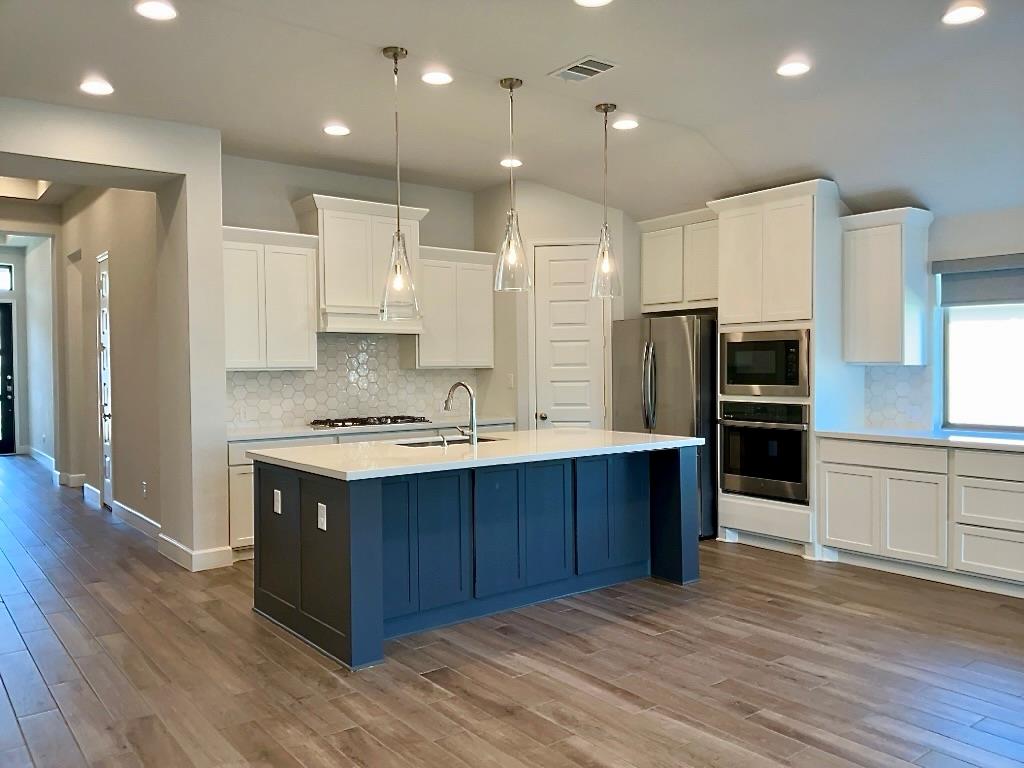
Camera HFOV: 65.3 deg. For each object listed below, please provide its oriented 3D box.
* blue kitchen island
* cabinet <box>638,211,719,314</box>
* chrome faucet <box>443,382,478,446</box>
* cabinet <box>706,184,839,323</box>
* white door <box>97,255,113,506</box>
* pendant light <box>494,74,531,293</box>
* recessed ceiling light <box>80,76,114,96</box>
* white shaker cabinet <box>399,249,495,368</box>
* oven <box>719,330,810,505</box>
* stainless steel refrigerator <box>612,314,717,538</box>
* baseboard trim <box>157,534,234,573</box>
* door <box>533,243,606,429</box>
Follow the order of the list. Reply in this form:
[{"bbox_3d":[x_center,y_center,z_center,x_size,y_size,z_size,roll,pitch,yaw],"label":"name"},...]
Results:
[{"bbox_3d":[-0.119,0.827,4.937,2.601,0.897,1.276,-1,1,-39],"label":"blue kitchen island"},{"bbox_3d":[1.643,-1.029,6.905,0.490,0.805,0.955,-1,1,-38],"label":"cabinet"},{"bbox_3d":[-0.328,0.188,5.011,0.129,0.386,0.277,-1,1,-39],"label":"chrome faucet"},{"bbox_3d":[2.105,-0.941,6.157,0.663,0.989,0.959,-1,1,-39],"label":"cabinet"},{"bbox_3d":[-4.058,0.019,7.996,0.040,2.453,0.584,-1,1,-39],"label":"white door"},{"bbox_3d":[0.001,-1.165,4.679,0.212,1.235,0.212,-1,1,0],"label":"pendant light"},{"bbox_3d":[-2.463,-1.759,4.747,0.193,0.030,0.193,-1,1,-39],"label":"recessed ceiling light"},{"bbox_3d":[-0.598,-0.667,7.301,0.850,1.068,0.350,-1,1,-38],"label":"white shaker cabinet"},{"bbox_3d":[2.066,0.231,6.113,0.590,1.256,0.770,-1,1,-38],"label":"oven"},{"bbox_3d":[1.463,0.347,6.832,0.850,1.780,0.895,-1,1,-38],"label":"stainless steel refrigerator"},{"bbox_3d":[-2.328,1.216,5.857,0.282,0.119,0.821,-1,1,-39],"label":"baseboard trim"},{"bbox_3d":[0.517,0.014,7.120,0.626,2.443,0.044,0,1,6],"label":"door"}]

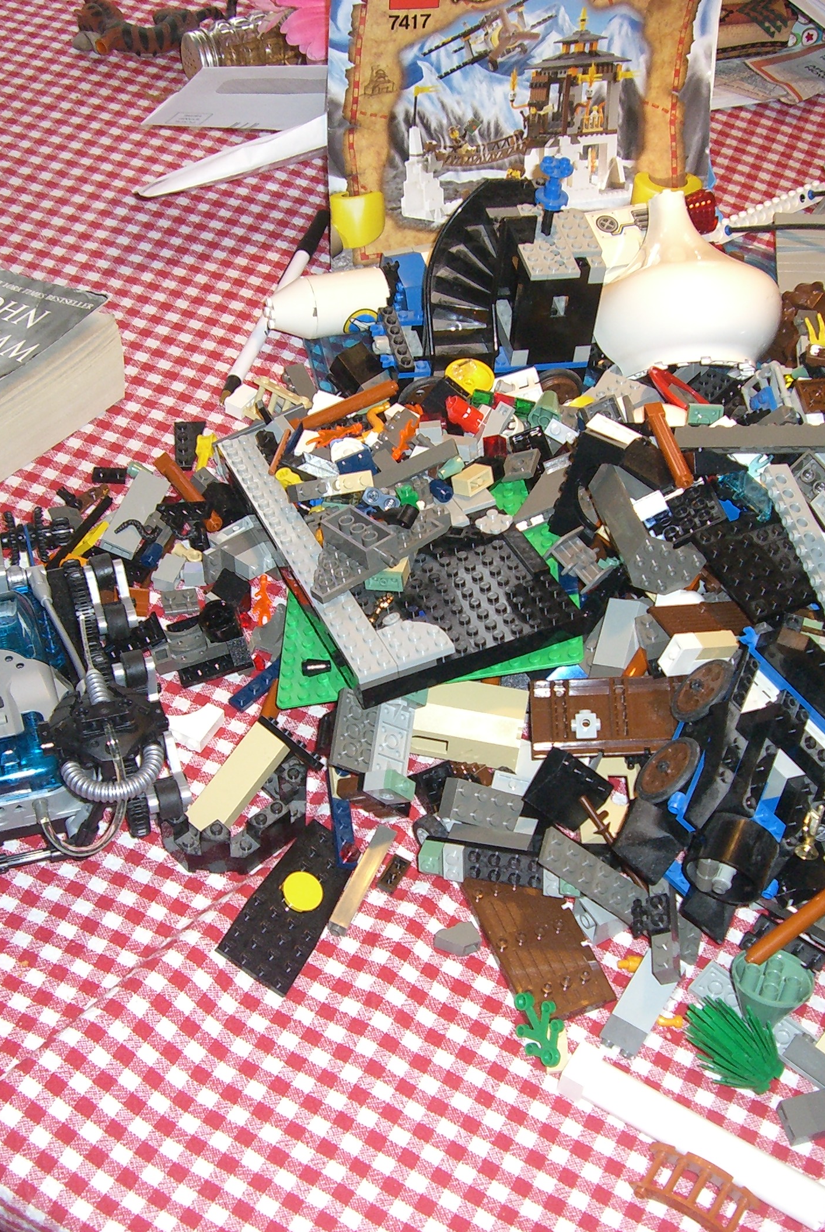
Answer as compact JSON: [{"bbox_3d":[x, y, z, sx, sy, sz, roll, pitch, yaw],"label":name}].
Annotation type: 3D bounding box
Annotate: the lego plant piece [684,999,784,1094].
[{"bbox_3d":[0.120,0.161,0.671,0.039,0.023,0.028,36,54,11],"label":"lego plant piece"}]

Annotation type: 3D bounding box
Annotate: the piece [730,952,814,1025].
[{"bbox_3d":[0.136,0.144,0.690,0.032,0.021,0.032,4,37,-3],"label":"piece"}]

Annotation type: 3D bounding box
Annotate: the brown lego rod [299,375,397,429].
[{"bbox_3d":[-0.032,-0.102,0.872,0.058,0.009,0.009,-26,53,-23],"label":"brown lego rod"}]

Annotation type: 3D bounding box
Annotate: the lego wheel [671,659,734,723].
[{"bbox_3d":[0.122,0.032,0.760,0.008,0.031,0.031,39,43,-24],"label":"lego wheel"}]

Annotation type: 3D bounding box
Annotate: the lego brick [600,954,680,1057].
[{"bbox_3d":[0.085,0.145,0.665,0.016,0.011,0.043,25,51,19],"label":"lego brick"}]

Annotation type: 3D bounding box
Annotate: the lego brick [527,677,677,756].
[{"bbox_3d":[0.079,0.040,0.718,0.065,0.006,0.036,-4,53,3],"label":"lego brick"}]

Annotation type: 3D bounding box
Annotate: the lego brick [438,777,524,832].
[{"bbox_3d":[0.026,0.077,0.730,0.032,0.011,0.016,18,80,-27],"label":"lego brick"}]

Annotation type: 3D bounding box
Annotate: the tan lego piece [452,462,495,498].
[{"bbox_3d":[0.029,-0.063,0.842,0.016,0.009,0.010,-35,57,-29],"label":"tan lego piece"}]

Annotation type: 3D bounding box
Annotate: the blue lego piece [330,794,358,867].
[{"bbox_3d":[-0.028,0.085,0.718,0.008,0.005,0.042,-8,48,-10],"label":"blue lego piece"}]

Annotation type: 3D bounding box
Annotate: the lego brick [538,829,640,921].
[{"bbox_3d":[0.069,0.102,0.703,0.048,0.005,0.016,35,47,-17],"label":"lego brick"}]

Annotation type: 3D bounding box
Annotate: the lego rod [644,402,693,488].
[{"bbox_3d":[0.114,-0.076,0.796,0.008,0.008,0.056,-7,46,-9],"label":"lego rod"}]

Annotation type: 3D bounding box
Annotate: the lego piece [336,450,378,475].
[{"bbox_3d":[-0.025,-0.071,0.842,0.017,0.009,0.015,-25,60,-17],"label":"lego piece"}]

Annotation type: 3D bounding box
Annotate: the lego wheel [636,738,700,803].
[{"bbox_3d":[0.104,0.062,0.733,0.006,0.031,0.031,40,45,-21],"label":"lego wheel"}]

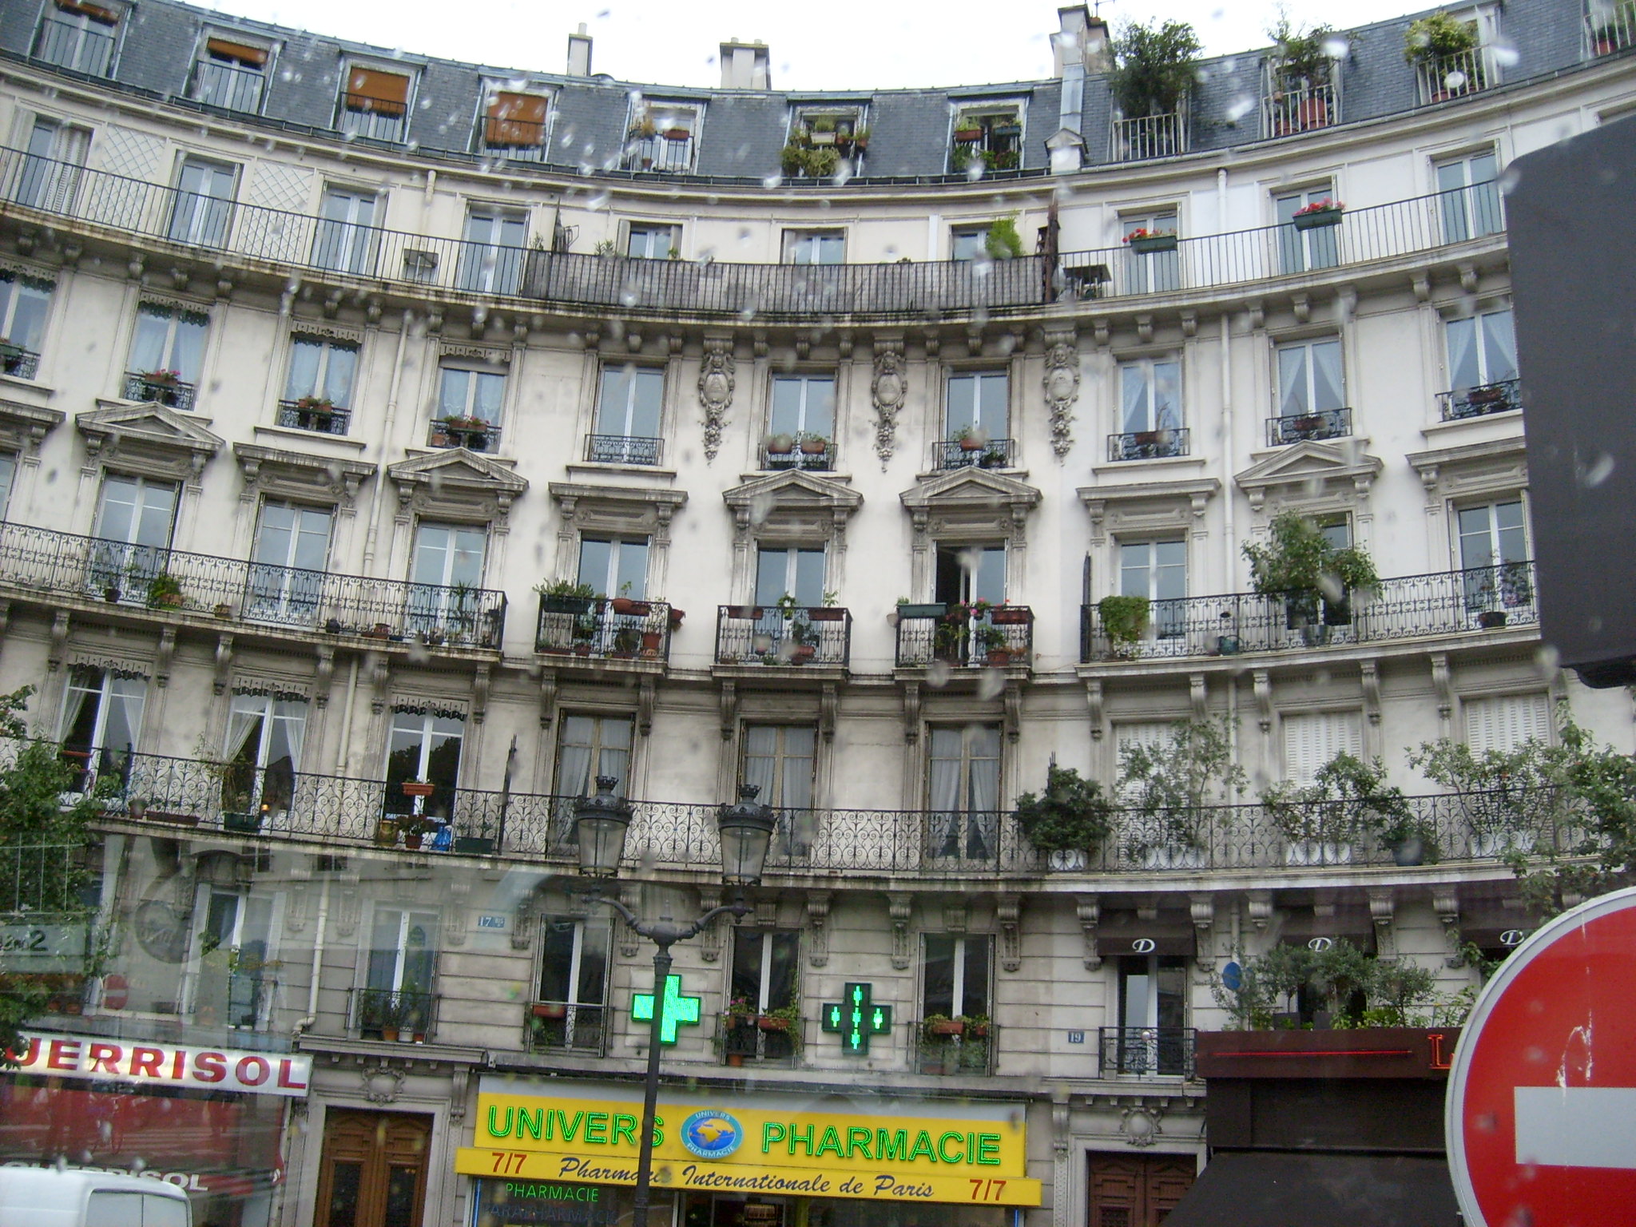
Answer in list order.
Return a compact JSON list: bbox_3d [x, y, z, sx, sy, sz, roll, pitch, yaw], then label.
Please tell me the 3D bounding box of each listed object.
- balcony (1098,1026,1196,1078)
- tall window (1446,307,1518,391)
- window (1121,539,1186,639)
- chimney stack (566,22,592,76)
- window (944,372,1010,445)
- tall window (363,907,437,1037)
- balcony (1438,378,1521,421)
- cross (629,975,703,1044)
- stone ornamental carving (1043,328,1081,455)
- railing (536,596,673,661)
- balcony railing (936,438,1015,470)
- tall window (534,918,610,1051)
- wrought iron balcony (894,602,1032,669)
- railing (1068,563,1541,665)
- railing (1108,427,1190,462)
[{"bbox_3d":[4.836,6.454,24.282,1.440,0.730,0.280,-3,-20,19],"label":"balcony"},{"bbox_3d":[10.406,-3.940,25.904,1.080,1.720,0.200,-8,-21,30],"label":"tall window"},{"bbox_3d":[5.653,-0.344,27.879,1.175,1.943,0.150,-3,-18,20],"label":"window"},{"bbox_3d":[-5.041,-11.768,34.891,0.483,1.659,0.900,5,-19,-6],"label":"chimney stack"},{"bbox_3d":[2.744,-3.422,28.615,1.090,1.730,0.200,-1,-19,12],"label":"window"},{"bbox_3d":[-6.517,5.601,25.794,1.060,2.060,0.200,6,-19,-8],"label":"tall window"},{"bbox_3d":[10.393,-3.297,25.993,1.340,0.449,0.220,-8,-20,32],"label":"balcony"},{"bbox_3d":[-2.260,5.903,24.684,1.039,1.047,0.200,2,-19,2],"label":"cross"},{"bbox_3d":[4.195,-3.801,28.547,0.600,2.330,0.220,-2,-19,16],"label":"stone ornamental carving"},{"bbox_3d":[-3.664,0.340,28.553,2.252,1.030,0.630,4,-17,-2],"label":"railing"},{"bbox_3d":[2.577,-2.598,27.116,1.285,0.531,0.300,-1,-20,12],"label":"balcony railing"},{"bbox_3d":[-4.047,6.157,27.308,1.204,2.203,0.200,4,-17,-2],"label":"tall window"},{"bbox_3d":[2.389,0.452,26.891,2.180,1.060,0.620,-1,-19,12],"label":"wrought iron balcony"},{"bbox_3d":[7.191,0.119,24.194,6.556,0.914,0.983,-6,-21,24],"label":"railing"},{"bbox_3d":[5.480,-2.786,27.368,1.360,0.520,0.200,-4,-20,19],"label":"railing"}]

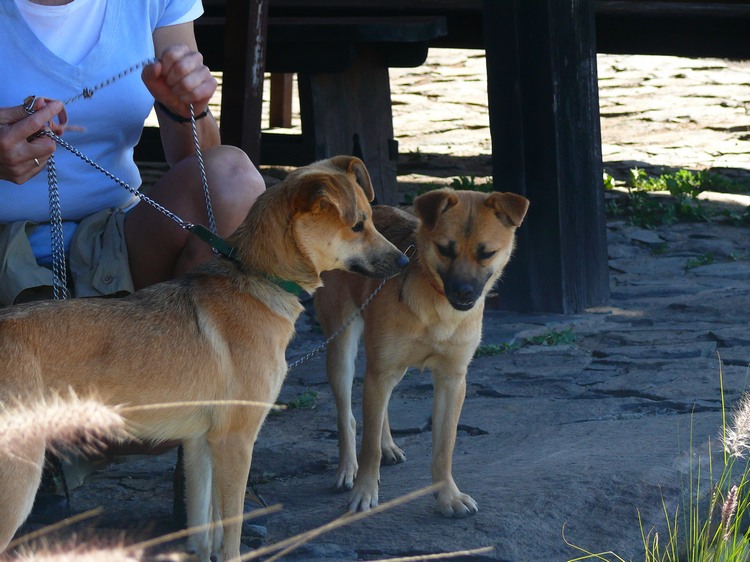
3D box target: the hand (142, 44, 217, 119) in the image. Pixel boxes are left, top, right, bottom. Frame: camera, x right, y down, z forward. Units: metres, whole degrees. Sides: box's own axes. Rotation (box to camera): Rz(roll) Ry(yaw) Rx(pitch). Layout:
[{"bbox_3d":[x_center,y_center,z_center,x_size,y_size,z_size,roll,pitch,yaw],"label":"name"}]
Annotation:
[{"bbox_3d":[-0.281,-0.288,4.470,0.095,0.105,0.090,1,8,11],"label":"hand"}]

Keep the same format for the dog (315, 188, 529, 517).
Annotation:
[{"bbox_3d":[0.068,0.084,4.620,0.240,0.465,0.580,-4,8,-21],"label":"dog"}]

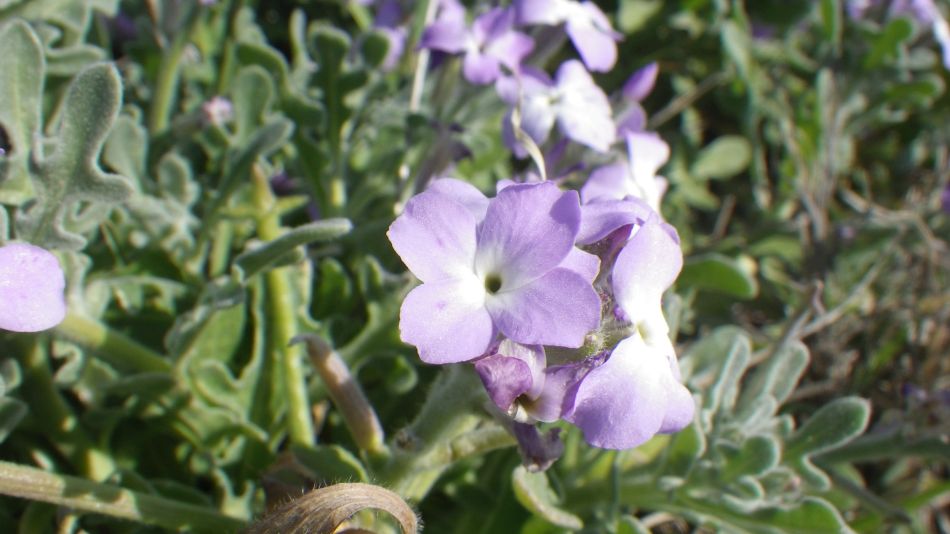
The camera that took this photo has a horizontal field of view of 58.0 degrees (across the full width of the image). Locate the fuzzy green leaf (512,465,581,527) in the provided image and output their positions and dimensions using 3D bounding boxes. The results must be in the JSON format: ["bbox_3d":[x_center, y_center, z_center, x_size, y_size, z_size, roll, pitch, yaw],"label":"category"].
[{"bbox_3d":[0.014,0.046,0.172,0.007,0.016,0.007,-43,12,-1],"label":"fuzzy green leaf"}]

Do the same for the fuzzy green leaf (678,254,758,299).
[{"bbox_3d":[0.068,0.002,0.245,0.027,0.012,0.009,6,24,-9],"label":"fuzzy green leaf"}]

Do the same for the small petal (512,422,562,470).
[{"bbox_3d":[0.011,0.031,0.148,0.008,0.008,0.007,-5,18,-17],"label":"small petal"}]

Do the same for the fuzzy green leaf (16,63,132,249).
[{"bbox_3d":[-0.087,-0.024,0.187,0.024,0.040,0.011,4,12,-13],"label":"fuzzy green leaf"}]

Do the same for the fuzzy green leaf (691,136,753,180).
[{"bbox_3d":[0.086,-0.038,0.300,0.021,0.015,0.008,5,30,-3],"label":"fuzzy green leaf"}]

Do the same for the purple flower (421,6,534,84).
[{"bbox_3d":[0.001,-0.061,0.235,0.031,0.022,0.016,0,30,0],"label":"purple flower"}]

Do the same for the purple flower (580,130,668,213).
[{"bbox_3d":[0.036,-0.022,0.200,0.023,0.021,0.015,-17,29,-34],"label":"purple flower"}]

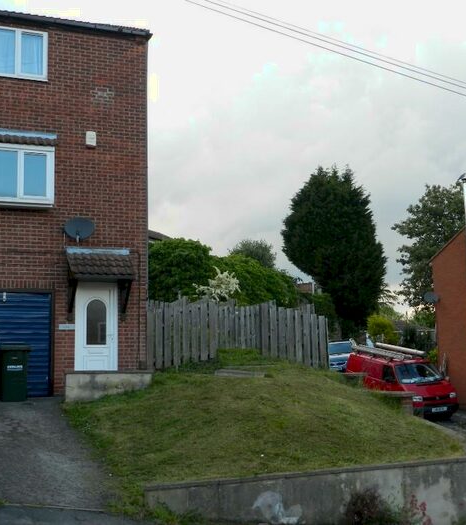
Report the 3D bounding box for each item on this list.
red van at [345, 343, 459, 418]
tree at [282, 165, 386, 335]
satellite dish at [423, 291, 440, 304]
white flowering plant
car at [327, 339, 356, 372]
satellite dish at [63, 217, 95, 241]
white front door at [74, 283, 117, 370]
[{"bbox_3d":[5.809,4.117,26.814,1.880,2.120,4.750,-1,-3,-18],"label":"red van"},{"bbox_3d":[4.839,-0.144,37.000,5.008,9.149,5.008,0,-8,-10],"label":"tree"},{"bbox_3d":[7.104,1.260,27.500,0.580,0.520,0.360,0,-8,-10],"label":"satellite dish"},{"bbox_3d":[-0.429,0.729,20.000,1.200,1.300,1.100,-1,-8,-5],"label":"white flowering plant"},{"bbox_3d":[4.534,4.142,33.500,1.750,1.480,4.200,-3,-1,9],"label":"car"},{"bbox_3d":[-2.956,-0.654,14.777,0.600,0.470,0.380,0,-8,-9],"label":"satellite dish"},{"bbox_3d":[-2.655,1.383,14.998,0.836,2.039,0.090,2,-9,-21],"label":"white front door"}]

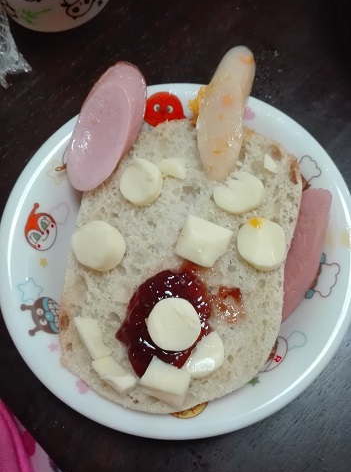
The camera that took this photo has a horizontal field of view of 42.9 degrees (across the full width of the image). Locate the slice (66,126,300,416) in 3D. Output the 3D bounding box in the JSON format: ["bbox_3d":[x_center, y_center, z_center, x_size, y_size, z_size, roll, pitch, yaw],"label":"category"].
[{"bbox_3d":[0.003,0.010,0.218,0.107,0.015,0.143,7,74,6],"label":"slice"}]

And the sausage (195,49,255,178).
[{"bbox_3d":[0.025,-0.062,0.224,0.022,0.016,0.073,10,74,7],"label":"sausage"}]

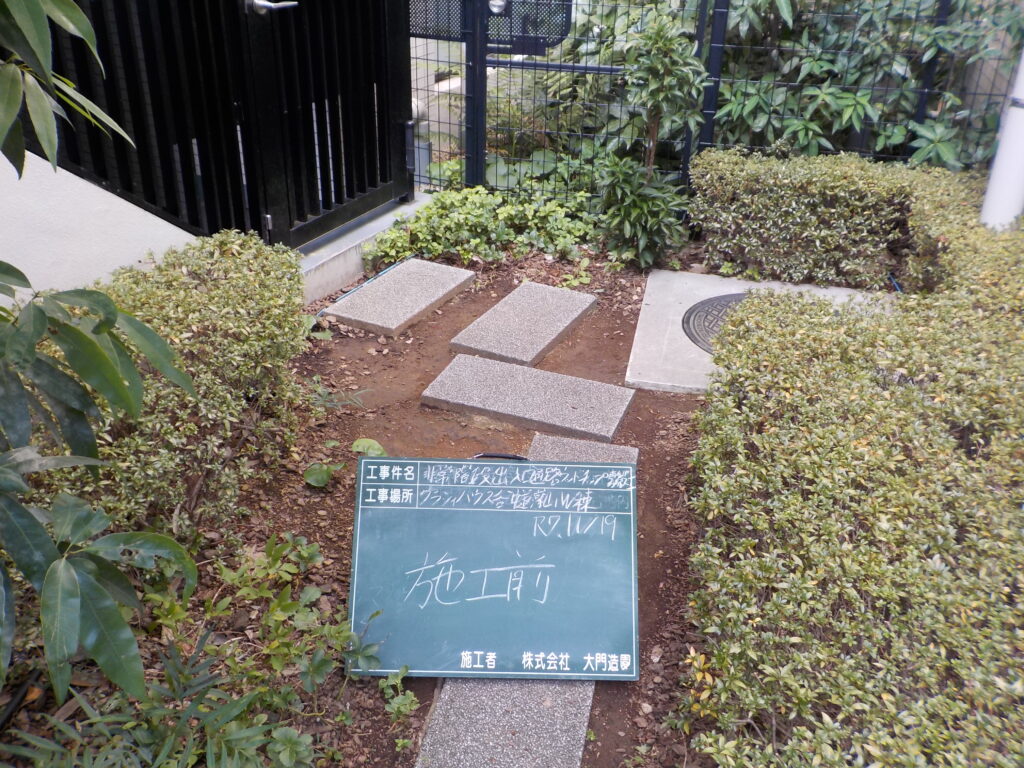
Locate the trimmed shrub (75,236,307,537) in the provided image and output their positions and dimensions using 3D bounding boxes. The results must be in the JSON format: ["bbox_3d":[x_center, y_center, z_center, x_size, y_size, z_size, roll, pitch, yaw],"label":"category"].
[{"bbox_3d":[-0.926,-0.076,2.521,0.620,0.440,1.000,4,28,5],"label":"trimmed shrub"}]

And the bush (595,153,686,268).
[{"bbox_3d":[0.574,-0.795,3.850,0.400,0.460,0.380,6,28,8],"label":"bush"}]

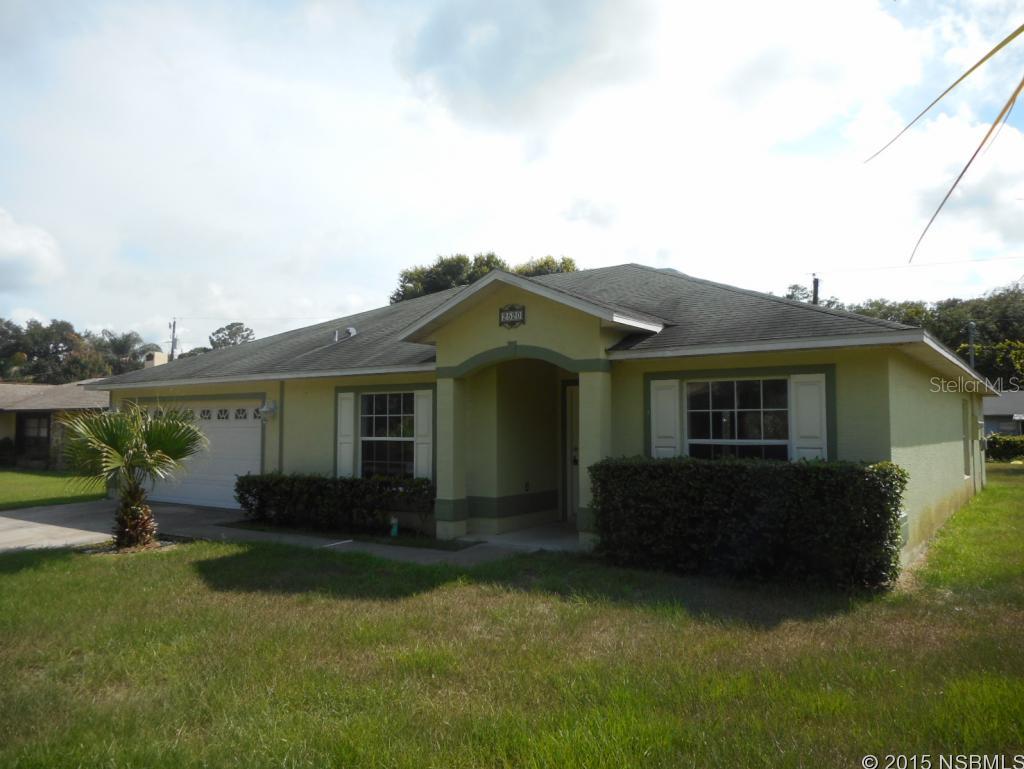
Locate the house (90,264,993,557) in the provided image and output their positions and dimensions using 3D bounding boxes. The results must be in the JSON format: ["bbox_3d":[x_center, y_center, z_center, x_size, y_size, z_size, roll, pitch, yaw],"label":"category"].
[{"bbox_3d":[0.675,-0.005,17.254,17.153,5.058,12.920,-2,-4,36],"label":"house"}]

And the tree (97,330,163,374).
[{"bbox_3d":[-23.789,0.372,45.785,4.000,7.470,4.000,-2,-4,36],"label":"tree"}]

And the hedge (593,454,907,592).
[{"bbox_3d":[2.420,1.391,7.943,3.060,1.139,0.833,-2,-4,36],"label":"hedge"}]

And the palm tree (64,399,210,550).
[{"bbox_3d":[-5.150,1.197,10.154,1.850,1.930,1.850,-2,-4,36],"label":"palm tree"}]

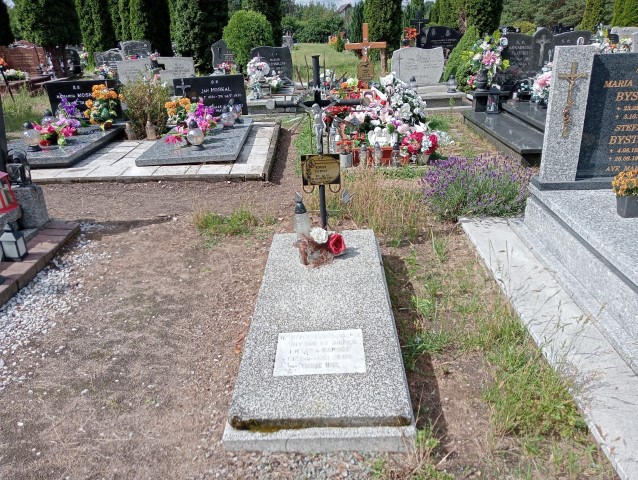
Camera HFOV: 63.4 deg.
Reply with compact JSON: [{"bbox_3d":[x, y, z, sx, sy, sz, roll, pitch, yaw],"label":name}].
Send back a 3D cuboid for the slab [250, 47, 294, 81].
[{"bbox_3d":[-0.862,-3.239,9.549,0.781,0.623,0.093,-3,24,0],"label":"slab"}]

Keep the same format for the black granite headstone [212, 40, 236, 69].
[{"bbox_3d":[-2.348,-4.479,12.469,0.600,0.740,0.140,-4,23,-3],"label":"black granite headstone"}]

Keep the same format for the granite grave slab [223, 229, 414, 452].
[{"bbox_3d":[0.013,0.347,2.657,0.679,0.116,1.795,-2,24,2],"label":"granite grave slab"}]

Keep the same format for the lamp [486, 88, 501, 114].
[{"bbox_3d":[2.145,-1.734,6.377,0.135,0.307,0.135,-3,24,0],"label":"lamp"}]

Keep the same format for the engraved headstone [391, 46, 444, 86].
[{"bbox_3d":[1.647,-2.901,8.597,0.884,0.604,0.093,-3,24,0],"label":"engraved headstone"}]

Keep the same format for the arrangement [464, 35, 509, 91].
[{"bbox_3d":[2.029,-2.156,6.300,0.500,0.640,0.420,-3,23,0],"label":"arrangement"}]

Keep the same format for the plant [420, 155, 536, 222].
[{"bbox_3d":[1.213,-0.486,4.059,0.837,0.400,0.688,-3,24,0],"label":"plant"}]

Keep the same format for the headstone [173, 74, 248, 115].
[{"bbox_3d":[-1.577,-2.103,7.551,0.990,0.560,0.080,-5,23,-6],"label":"headstone"}]

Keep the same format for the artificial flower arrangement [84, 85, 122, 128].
[{"bbox_3d":[-2.867,-1.777,6.894,0.446,0.539,0.372,-3,24,0],"label":"artificial flower arrangement"}]

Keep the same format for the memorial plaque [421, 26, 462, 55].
[{"bbox_3d":[2.976,-4.698,12.366,1.120,0.760,0.160,-2,23,2],"label":"memorial plaque"}]

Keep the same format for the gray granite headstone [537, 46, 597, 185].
[{"bbox_3d":[1.507,-0.753,3.161,0.219,0.809,0.084,-2,24,2],"label":"gray granite headstone"}]

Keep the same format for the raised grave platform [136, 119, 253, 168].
[{"bbox_3d":[-1.434,-1.246,6.452,1.034,0.085,2.026,-2,24,0],"label":"raised grave platform"}]

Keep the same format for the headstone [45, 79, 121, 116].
[{"bbox_3d":[-3.353,-1.976,7.405,0.986,0.567,0.084,-3,24,-1],"label":"headstone"}]

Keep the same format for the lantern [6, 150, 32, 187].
[{"bbox_3d":[-2.160,-0.528,3.741,0.116,0.251,0.116,-3,24,-1],"label":"lantern"}]

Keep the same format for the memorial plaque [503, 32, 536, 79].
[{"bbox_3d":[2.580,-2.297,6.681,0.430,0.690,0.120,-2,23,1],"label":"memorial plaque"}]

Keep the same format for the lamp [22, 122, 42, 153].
[{"bbox_3d":[-3.308,-1.199,5.942,0.190,0.320,0.190,-3,23,0],"label":"lamp"}]

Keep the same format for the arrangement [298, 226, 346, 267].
[{"bbox_3d":[0.010,0.033,3.132,0.290,0.160,0.220,-3,23,0],"label":"arrangement"}]

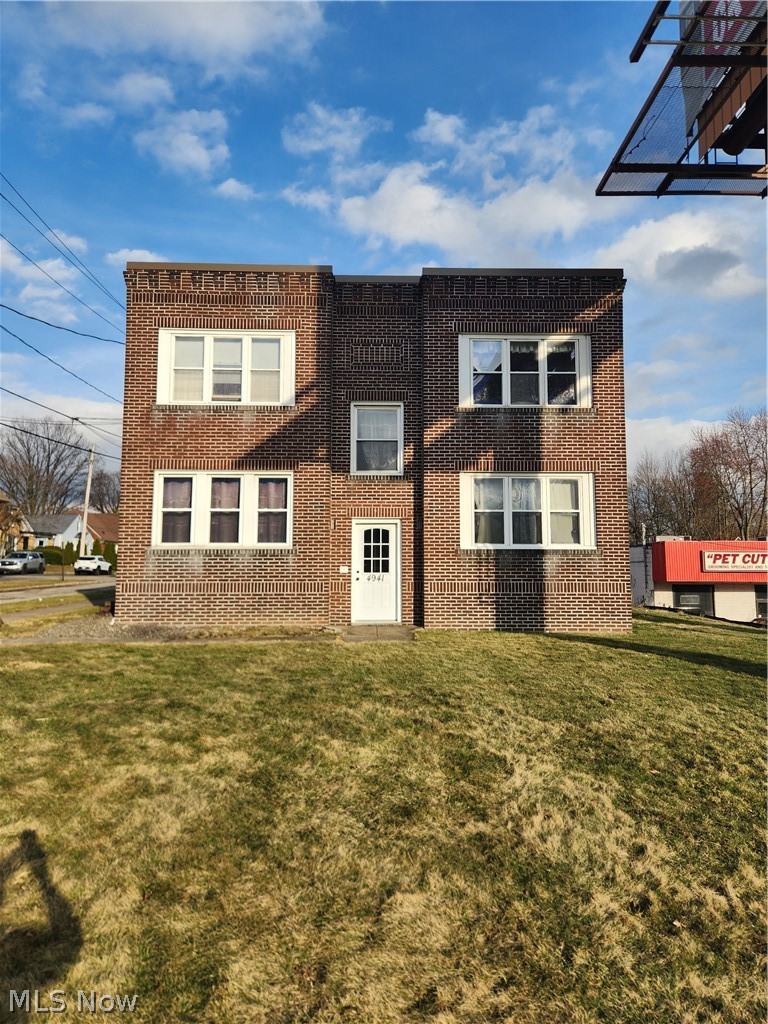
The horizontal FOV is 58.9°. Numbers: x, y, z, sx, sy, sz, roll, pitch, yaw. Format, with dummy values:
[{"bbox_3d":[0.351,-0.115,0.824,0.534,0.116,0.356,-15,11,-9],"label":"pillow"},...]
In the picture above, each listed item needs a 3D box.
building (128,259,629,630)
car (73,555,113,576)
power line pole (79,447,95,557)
[{"bbox_3d":[-0.323,-0.762,19.988,10.145,7.351,13.000,0,-5,-2],"label":"building"},{"bbox_3d":[-24.725,4.600,58.000,1.860,1.670,4.550,0,-5,-3],"label":"car"},{"bbox_3d":[-26.416,-0.253,60.654,0.330,11.446,0.330,3,-7,-1],"label":"power line pole"}]

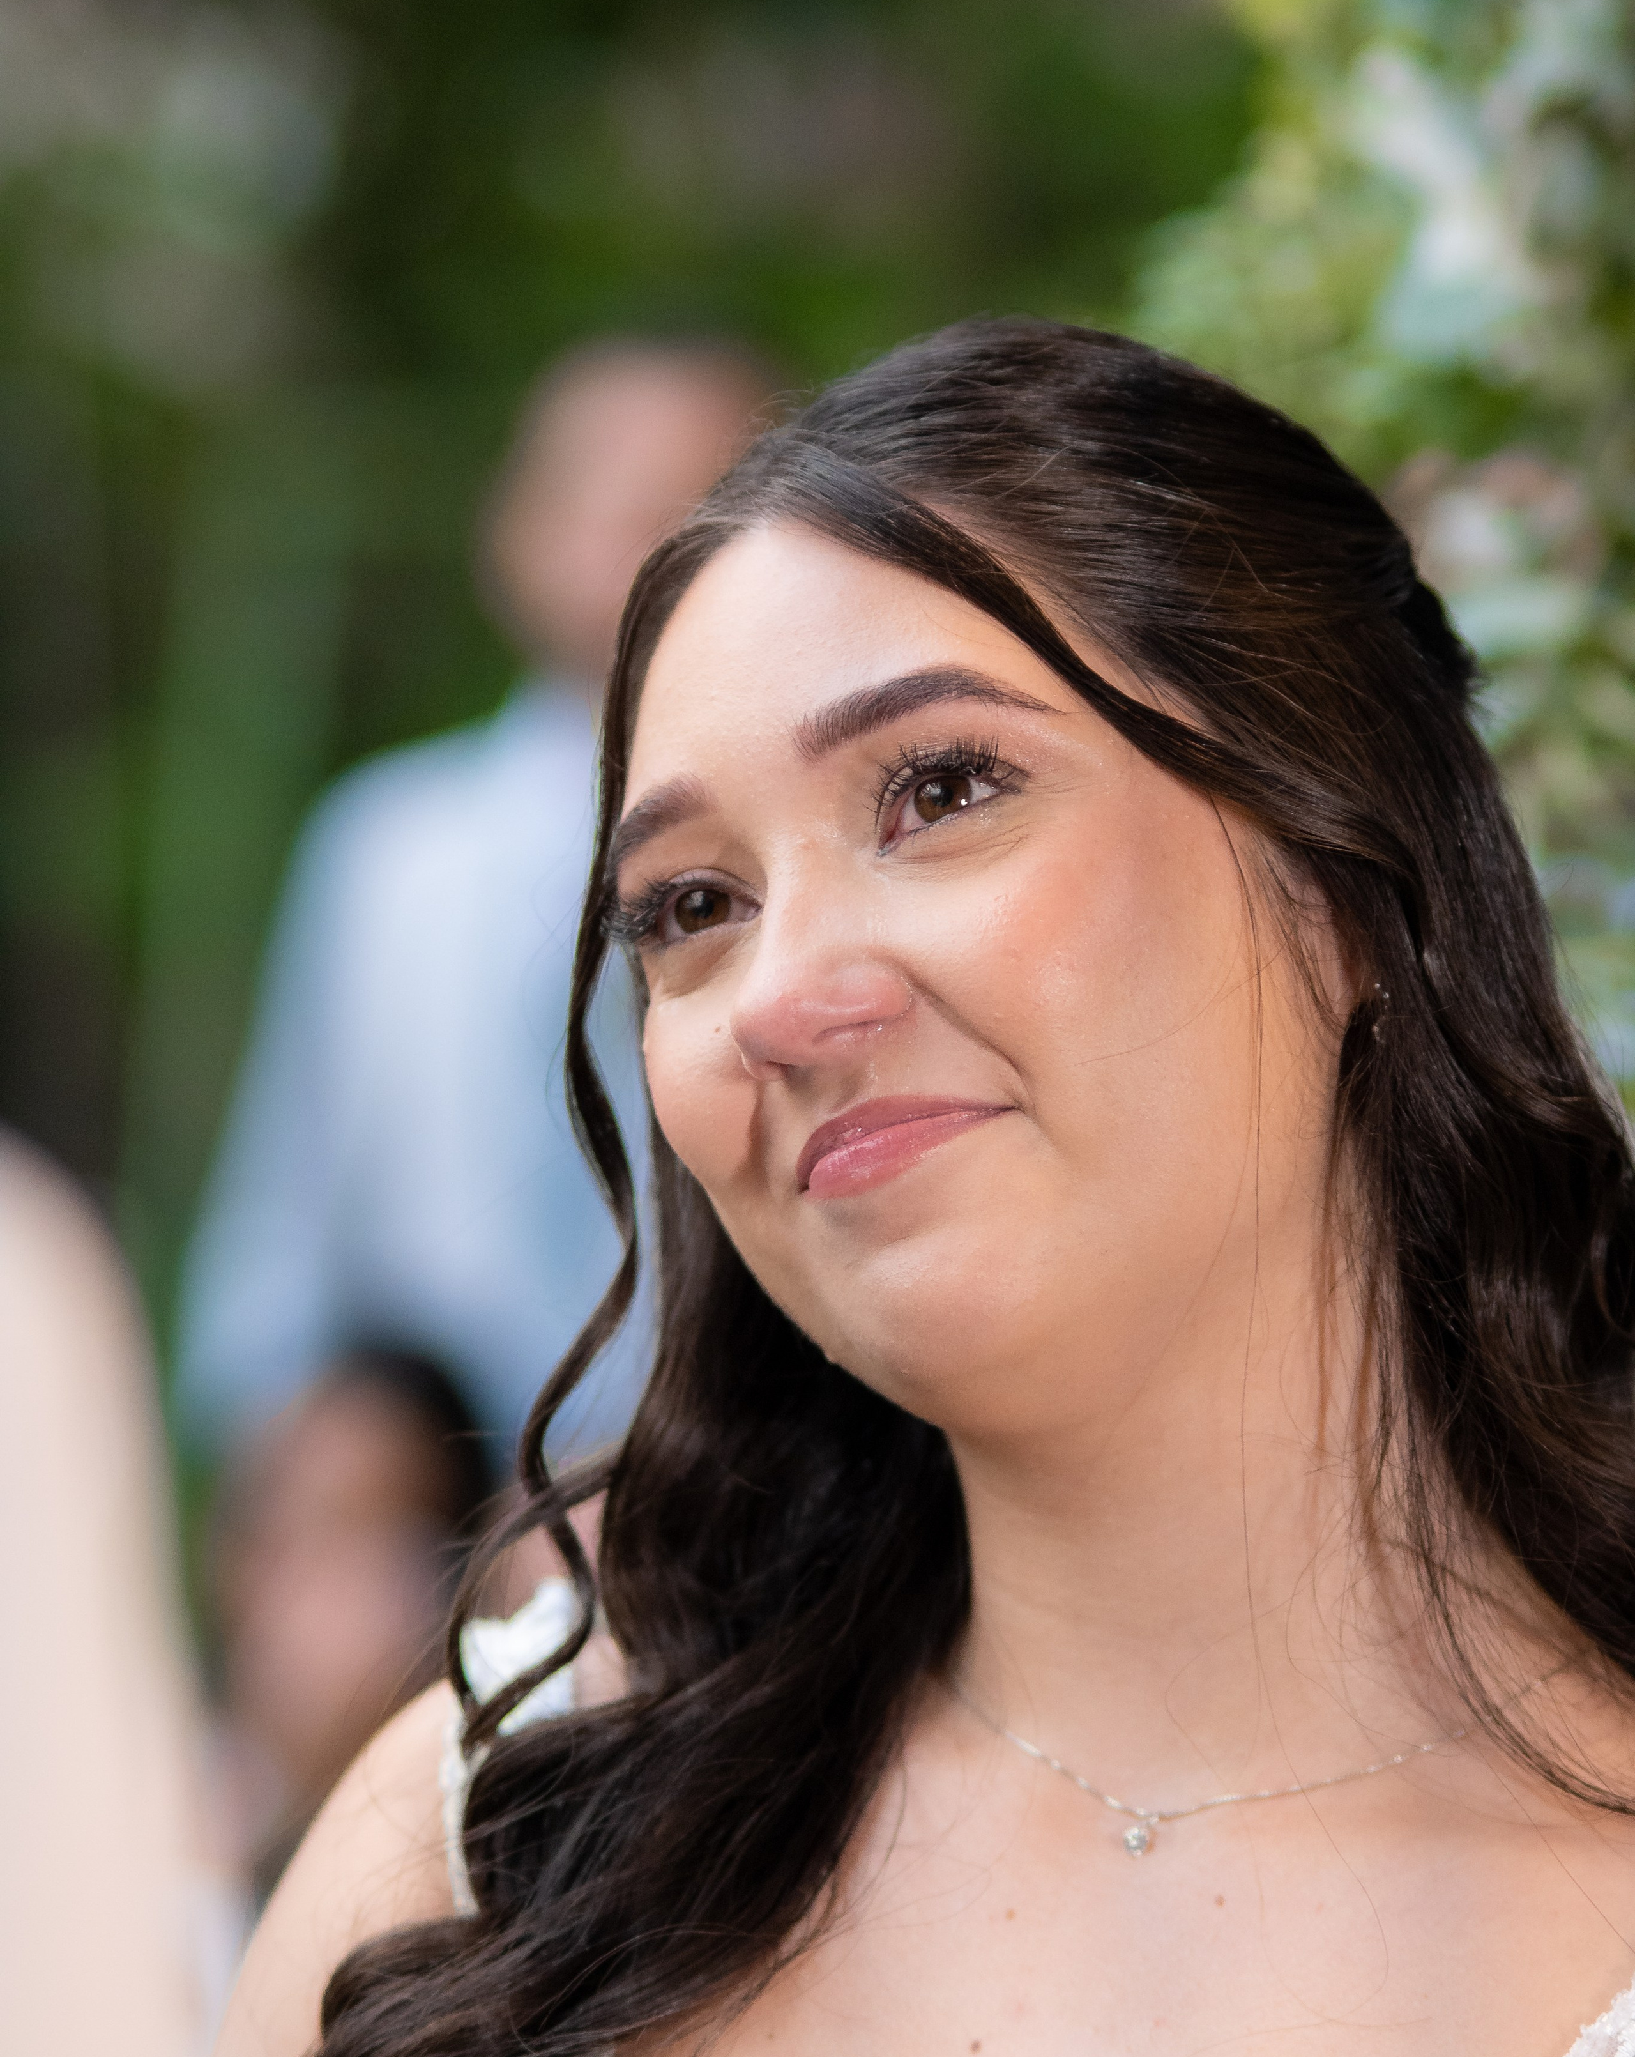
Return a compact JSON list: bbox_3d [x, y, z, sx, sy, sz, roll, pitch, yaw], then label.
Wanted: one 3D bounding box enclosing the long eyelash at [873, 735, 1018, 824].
[{"bbox_3d":[0.025,-0.048,1.668,0.029,0.015,0.012,-22,-17,24],"label":"long eyelash"}]

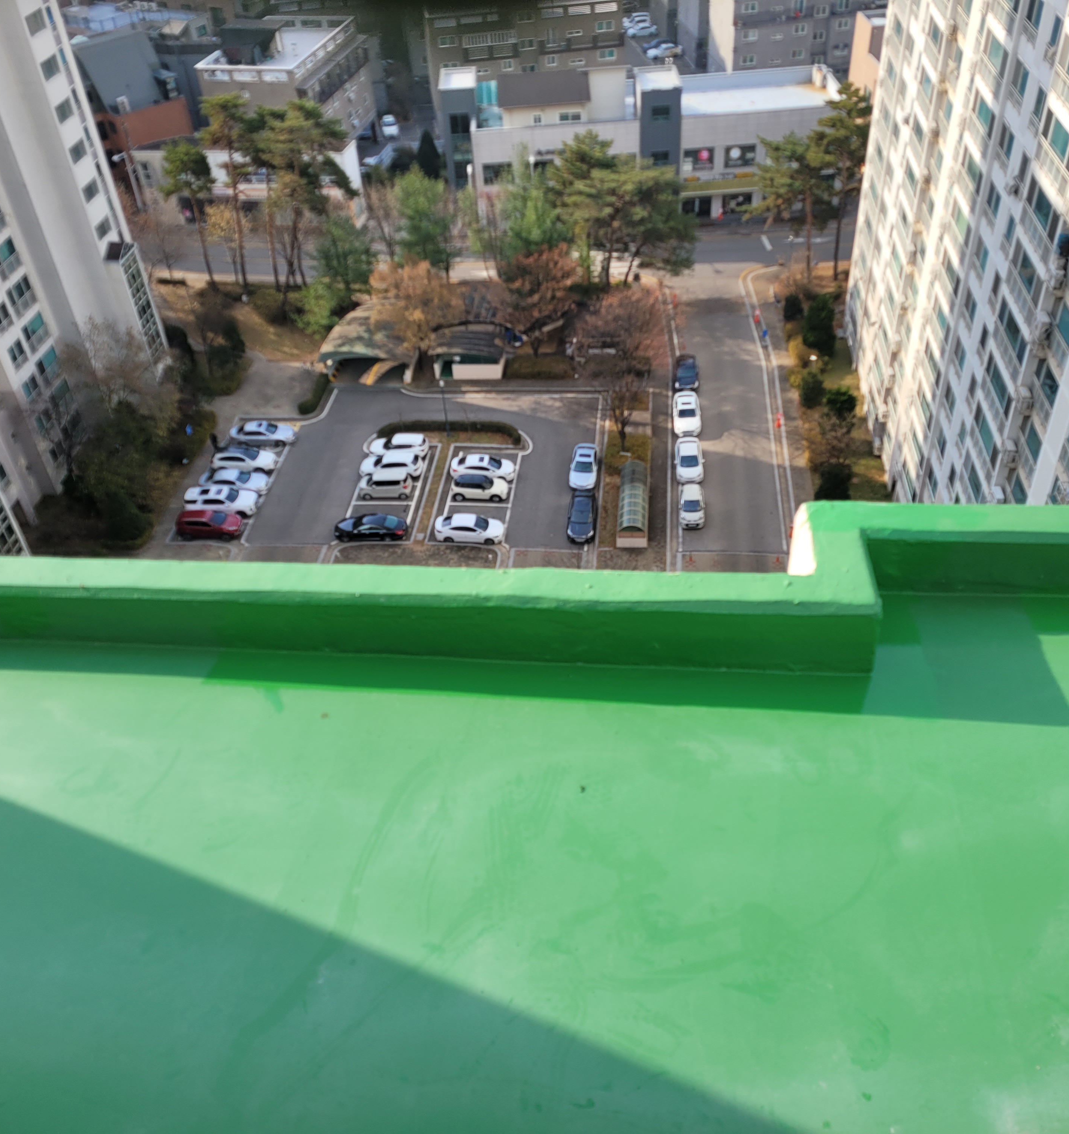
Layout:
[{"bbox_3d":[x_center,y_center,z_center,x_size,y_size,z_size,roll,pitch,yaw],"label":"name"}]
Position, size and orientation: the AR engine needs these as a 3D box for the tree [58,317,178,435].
[{"bbox_3d":[-30.388,-13.065,82.628,8.000,9.500,8.000,1,41,6],"label":"tree"}]

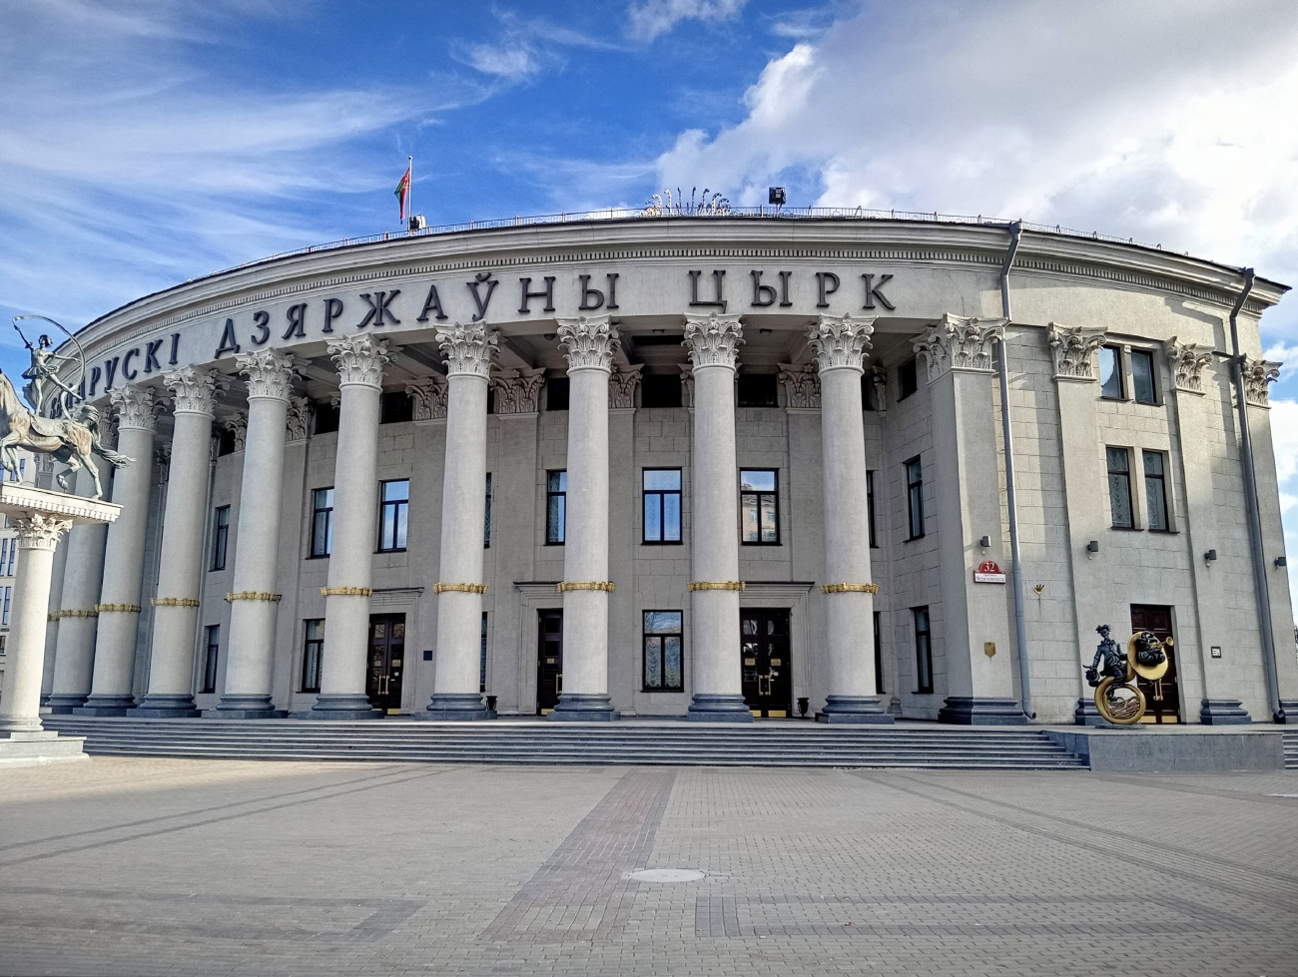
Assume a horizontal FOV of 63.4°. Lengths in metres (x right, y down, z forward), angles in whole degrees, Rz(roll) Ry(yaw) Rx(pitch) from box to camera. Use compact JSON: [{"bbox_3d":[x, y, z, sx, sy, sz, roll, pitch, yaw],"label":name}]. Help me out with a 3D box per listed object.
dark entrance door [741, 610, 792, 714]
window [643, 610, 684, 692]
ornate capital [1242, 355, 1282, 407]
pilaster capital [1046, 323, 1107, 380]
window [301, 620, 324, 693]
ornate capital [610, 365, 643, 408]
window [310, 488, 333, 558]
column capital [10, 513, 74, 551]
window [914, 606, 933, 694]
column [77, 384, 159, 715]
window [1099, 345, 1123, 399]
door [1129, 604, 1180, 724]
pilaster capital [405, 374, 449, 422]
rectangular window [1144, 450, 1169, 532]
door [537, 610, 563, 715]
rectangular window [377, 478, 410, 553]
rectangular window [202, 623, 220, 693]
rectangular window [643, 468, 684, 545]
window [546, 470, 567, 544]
[{"bbox_3d":[4.101,6.120,36.911,1.757,3.792,0.244,1,-11,-2],"label":"dark entrance door"},{"bbox_3d":[0.486,5.581,36.139,1.430,2.750,0.200,-1,-11,4],"label":"window"},{"bbox_3d":[21.033,-3.619,36.433,1.980,1.580,0.650,7,-13,-30],"label":"ornate capital"},{"bbox_3d":[14.029,-4.412,34.638,2.135,1.708,0.549,4,-12,-17],"label":"pilaster capital"},{"bbox_3d":[-12.547,6.347,40.047,1.430,2.750,0.200,-6,-13,30],"label":"window"},{"bbox_3d":[-1.311,-3.502,36.642,2.009,1.548,0.568,-1,-11,7],"label":"ornate capital"},{"bbox_3d":[-13.055,1.387,42.208,1.403,2.810,0.244,-6,-13,29],"label":"window"},{"bbox_3d":[-14.758,1.100,25.452,0.960,0.870,0.960,-4,-12,20],"label":"column capital"},{"bbox_3d":[8.851,5.211,33.934,0.200,2.724,1.372,2,-11,-12],"label":"window"},{"bbox_3d":[-20.483,2.403,41.210,1.919,12.695,1.919,-9,-14,39],"label":"column"},{"bbox_3d":[15.129,-3.813,34.387,0.950,1.800,0.180,4,-12,-20],"label":"window"},{"bbox_3d":[15.452,5.417,32.320,1.841,3.593,0.158,5,-12,-23],"label":"door"},{"bbox_3d":[-7.882,-3.247,38.216,2.009,1.548,0.568,-4,-12,20],"label":"pilaster capital"},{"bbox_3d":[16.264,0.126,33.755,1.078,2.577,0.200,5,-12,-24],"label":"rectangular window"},{"bbox_3d":[-3.070,6.208,37.450,1.757,3.792,0.244,-2,-11,11],"label":"door"},{"bbox_3d":[-9.890,1.083,40.632,1.403,2.810,0.244,-5,-12,23],"label":"rectangular window"},{"bbox_3d":[-18.794,7.325,45.348,1.403,2.853,0.244,-10,-15,42],"label":"rectangular window"},{"bbox_3d":[0.462,0.541,36.115,1.352,2.607,0.200,-1,-11,4],"label":"rectangular window"},{"bbox_3d":[-2.914,0.605,36.523,1.352,2.607,0.200,-2,-11,10],"label":"window"}]

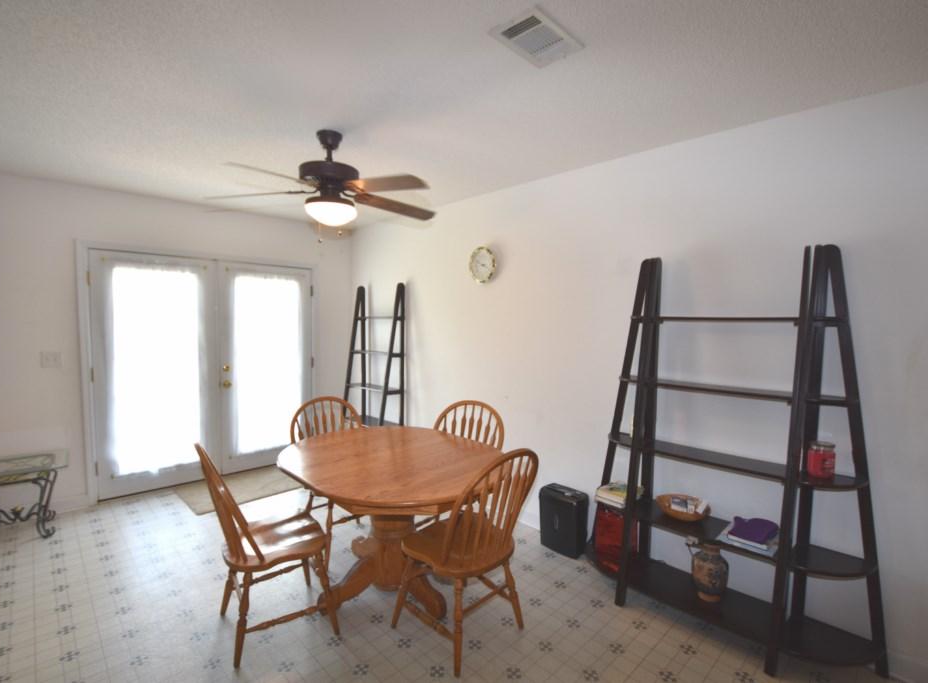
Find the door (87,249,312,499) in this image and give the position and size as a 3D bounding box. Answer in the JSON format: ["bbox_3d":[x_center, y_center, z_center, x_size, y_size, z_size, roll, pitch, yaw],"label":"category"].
[{"bbox_3d":[-2.295,0.264,3.983,1.825,2.030,0.060,-2,4,-44],"label":"door"}]

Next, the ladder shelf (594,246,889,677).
[{"bbox_3d":[1.200,0.487,2.106,0.380,1.870,1.440,-2,4,-44],"label":"ladder shelf"}]

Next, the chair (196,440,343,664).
[{"bbox_3d":[-0.951,0.912,2.038,0.585,0.955,0.510,-1,3,-35],"label":"chair"}]

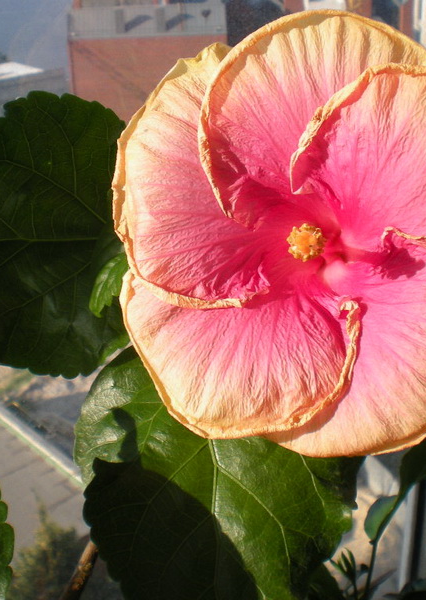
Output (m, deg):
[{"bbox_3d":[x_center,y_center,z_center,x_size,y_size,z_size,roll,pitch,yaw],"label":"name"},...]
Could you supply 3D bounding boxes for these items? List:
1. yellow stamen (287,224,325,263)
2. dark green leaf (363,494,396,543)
[{"bbox_3d":[0.037,-0.022,0.345,0.015,0.015,0.017,9,-7,23],"label":"yellow stamen"},{"bbox_3d":[0.083,0.110,0.440,0.012,0.025,0.008,31,21,15],"label":"dark green leaf"}]

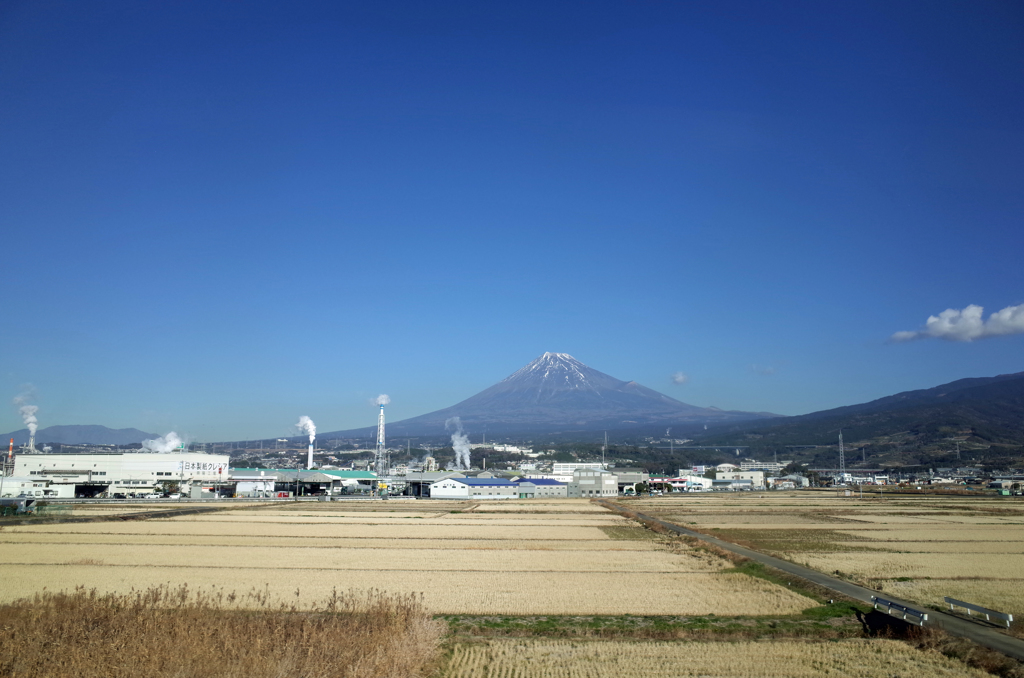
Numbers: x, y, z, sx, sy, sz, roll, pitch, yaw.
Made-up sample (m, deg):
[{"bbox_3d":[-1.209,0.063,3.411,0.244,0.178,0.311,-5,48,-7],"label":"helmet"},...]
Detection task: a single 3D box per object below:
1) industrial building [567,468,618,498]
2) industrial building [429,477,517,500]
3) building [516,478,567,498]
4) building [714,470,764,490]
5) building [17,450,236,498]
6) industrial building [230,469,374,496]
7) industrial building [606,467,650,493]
[{"bbox_3d":[35.260,62.110,343.690,16.410,11.560,14.540,-7,-12,35],"label":"industrial building"},{"bbox_3d":[-14.180,58.080,309.470,20.930,7.360,27.080,-9,-14,43],"label":"industrial building"},{"bbox_3d":[10.640,60.100,319.840,14.600,7.160,19.560,-9,-14,43],"label":"building"},{"bbox_3d":[139.490,87.200,486.090,25.000,10.830,18.610,-4,-11,25],"label":"building"},{"bbox_3d":[-148.850,52.760,307.430,65.230,15.430,37.340,-1,-10,10],"label":"building"},{"bbox_3d":[-86.080,60.160,334.810,52.760,10.800,32.000,-1,-10,5],"label":"industrial building"},{"bbox_3d":[54.680,66.190,368.750,15.200,12.050,14.880,-3,-10,20],"label":"industrial building"}]

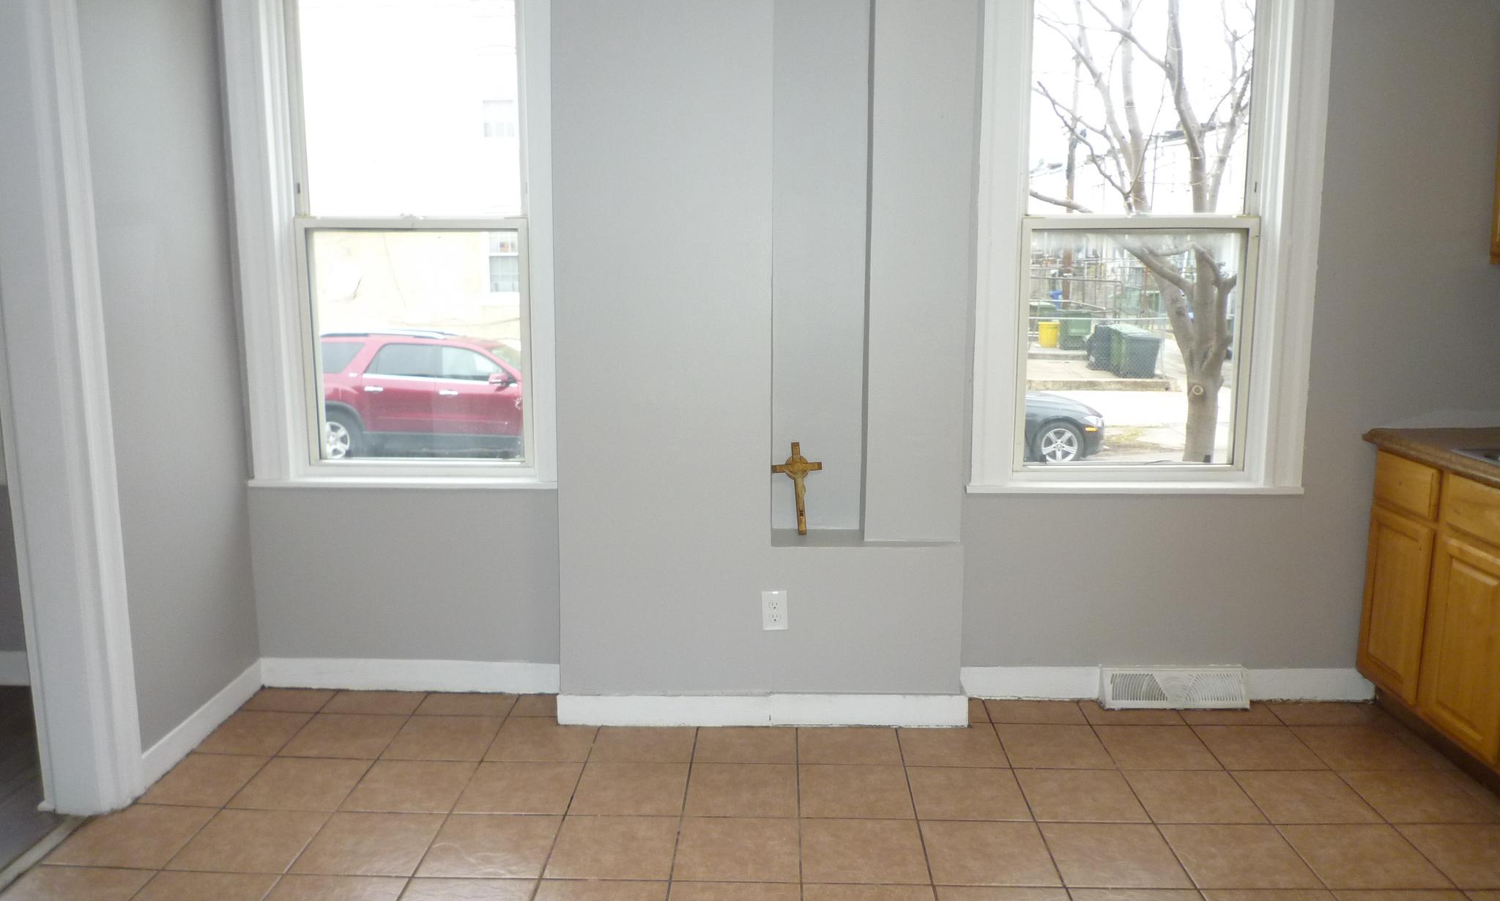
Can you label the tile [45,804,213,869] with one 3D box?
[{"bbox_3d":[-1.534,0.971,2.719,0.290,0.010,0.299,0,9,2],"label":"tile"}]

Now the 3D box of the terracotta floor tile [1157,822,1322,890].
[{"bbox_3d":[1.193,0.995,2.650,0.301,0.010,0.301,0,9,2],"label":"terracotta floor tile"}]

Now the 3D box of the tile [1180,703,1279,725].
[{"bbox_3d":[1.538,0.853,3.502,0.301,0.010,0.201,0,9,2],"label":"tile"}]

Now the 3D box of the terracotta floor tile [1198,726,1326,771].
[{"bbox_3d":[1.519,0.895,3.244,0.302,0.010,0.302,0,9,2],"label":"terracotta floor tile"}]

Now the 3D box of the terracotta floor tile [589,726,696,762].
[{"bbox_3d":[-0.317,0.885,3.241,0.302,0.010,0.247,0,10,2],"label":"terracotta floor tile"}]

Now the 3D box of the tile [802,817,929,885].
[{"bbox_3d":[0.277,0.987,2.659,0.302,0.010,0.299,0,10,2],"label":"tile"}]

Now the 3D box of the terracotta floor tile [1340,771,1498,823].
[{"bbox_3d":[1.794,0.934,2.911,0.302,0.010,0.299,0,10,2],"label":"terracotta floor tile"}]

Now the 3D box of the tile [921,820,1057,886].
[{"bbox_3d":[0.582,0.990,2.662,0.302,0.010,0.302,0,9,2],"label":"tile"}]

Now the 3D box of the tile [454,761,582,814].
[{"bbox_3d":[-0.629,0.930,2.980,0.302,0.010,0.299,0,10,2],"label":"tile"}]

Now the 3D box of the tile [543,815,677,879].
[{"bbox_3d":[-0.334,0.989,2.690,0.301,0.010,0.301,0,9,2],"label":"tile"}]

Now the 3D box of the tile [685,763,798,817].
[{"bbox_3d":[-0.019,0.930,2.959,0.299,0.010,0.299,0,9,2],"label":"tile"}]

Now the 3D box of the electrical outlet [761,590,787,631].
[{"bbox_3d":[0.078,0.496,3.347,0.077,0.124,0.008,0,9,2],"label":"electrical outlet"}]

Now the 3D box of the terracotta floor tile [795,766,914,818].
[{"bbox_3d":[0.287,0.940,2.978,0.301,0.010,0.301,0,9,2],"label":"terracotta floor tile"}]

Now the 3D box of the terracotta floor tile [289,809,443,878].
[{"bbox_3d":[-0.943,0.983,2.707,0.302,0.010,0.302,0,9,2],"label":"terracotta floor tile"}]

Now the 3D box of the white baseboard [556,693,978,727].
[{"bbox_3d":[0.037,0.806,3.369,1.278,0.100,0.018,0,9,2],"label":"white baseboard"}]

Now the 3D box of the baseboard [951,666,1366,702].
[{"bbox_3d":[1.362,0.774,3.605,1.379,0.111,0.018,0,9,2],"label":"baseboard"}]

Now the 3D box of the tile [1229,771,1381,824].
[{"bbox_3d":[1.506,0.945,2.941,0.302,0.010,0.302,0,9,2],"label":"tile"}]

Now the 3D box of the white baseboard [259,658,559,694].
[{"bbox_3d":[-1.137,0.766,3.675,1.044,0.110,0.015,0,9,2],"label":"white baseboard"}]

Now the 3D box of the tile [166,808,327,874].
[{"bbox_3d":[-1.247,0.983,2.722,0.301,0.010,0.301,0,9,2],"label":"tile"}]

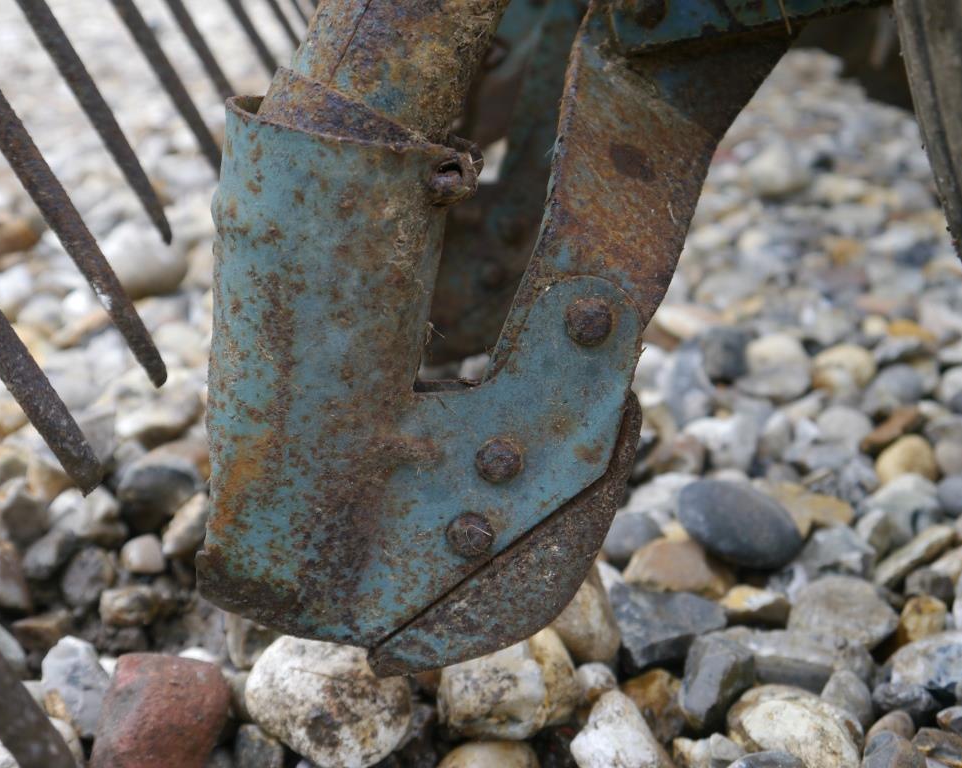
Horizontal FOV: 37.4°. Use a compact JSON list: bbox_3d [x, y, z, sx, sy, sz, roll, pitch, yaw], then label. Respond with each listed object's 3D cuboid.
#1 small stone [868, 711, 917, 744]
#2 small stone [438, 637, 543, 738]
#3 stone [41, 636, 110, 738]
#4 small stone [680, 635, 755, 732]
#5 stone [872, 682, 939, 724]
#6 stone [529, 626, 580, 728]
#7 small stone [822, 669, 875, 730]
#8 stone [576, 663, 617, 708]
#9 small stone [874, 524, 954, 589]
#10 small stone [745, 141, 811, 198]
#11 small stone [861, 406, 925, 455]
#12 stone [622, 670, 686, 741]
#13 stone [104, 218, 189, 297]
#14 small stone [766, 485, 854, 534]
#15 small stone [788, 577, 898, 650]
[{"bbox_3d":[0.152,0.130,0.527,0.019,0.013,0.016,8,23,18],"label":"small stone"},{"bbox_3d":[0.004,0.101,0.472,0.035,0.028,0.034,0,26,0],"label":"small stone"},{"bbox_3d":[-0.134,0.101,0.471,0.026,0.034,0.028,0,22,0],"label":"stone"},{"bbox_3d":[0.079,0.100,0.475,0.023,0.026,0.033,7,27,13],"label":"small stone"},{"bbox_3d":[0.141,0.106,0.470,0.022,0.014,0.018,0,22,0],"label":"stone"},{"bbox_3d":[0.024,0.116,0.562,0.030,0.036,0.029,0,22,0],"label":"stone"},{"bbox_3d":[0.120,0.104,0.467,0.017,0.019,0.018,0,26,0],"label":"small stone"},{"bbox_3d":[0.038,0.101,0.473,0.015,0.014,0.016,0,26,0],"label":"stone"},{"bbox_3d":[0.169,0.067,0.552,0.038,0.019,0.018,14,29,27],"label":"small stone"},{"bbox_3d":[0.202,-0.146,0.965,0.042,0.034,0.037,0,26,0],"label":"small stone"},{"bbox_3d":[0.185,0.021,0.637,0.029,0.017,0.016,-20,32,-35],"label":"small stone"},{"bbox_3d":[0.058,0.109,0.482,0.025,0.023,0.023,0,26,0],"label":"stone"},{"bbox_3d":[-0.196,-0.073,0.829,0.049,0.042,0.046,0,26,0],"label":"stone"},{"bbox_3d":[0.137,0.052,0.597,0.038,0.017,0.030,0,22,0],"label":"small stone"},{"bbox_3d":[0.154,0.099,0.605,0.048,0.028,0.038,0,22,0],"label":"small stone"}]

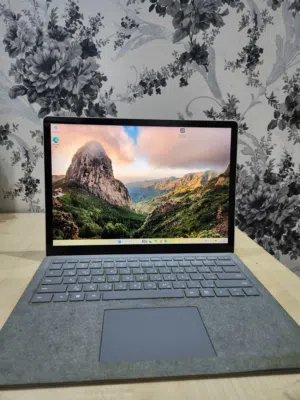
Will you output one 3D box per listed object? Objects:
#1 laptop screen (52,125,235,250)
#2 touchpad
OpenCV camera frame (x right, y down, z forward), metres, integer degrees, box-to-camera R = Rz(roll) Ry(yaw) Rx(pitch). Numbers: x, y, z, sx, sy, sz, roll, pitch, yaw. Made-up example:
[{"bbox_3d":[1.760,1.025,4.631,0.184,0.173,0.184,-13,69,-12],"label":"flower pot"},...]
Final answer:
[{"bbox_3d":[-0.010,-0.022,0.429,0.287,0.192,0.006,0,4,-5],"label":"laptop screen"},{"bbox_3d":[0.005,0.134,0.269,0.106,0.005,0.070,0,15,-5],"label":"touchpad"}]

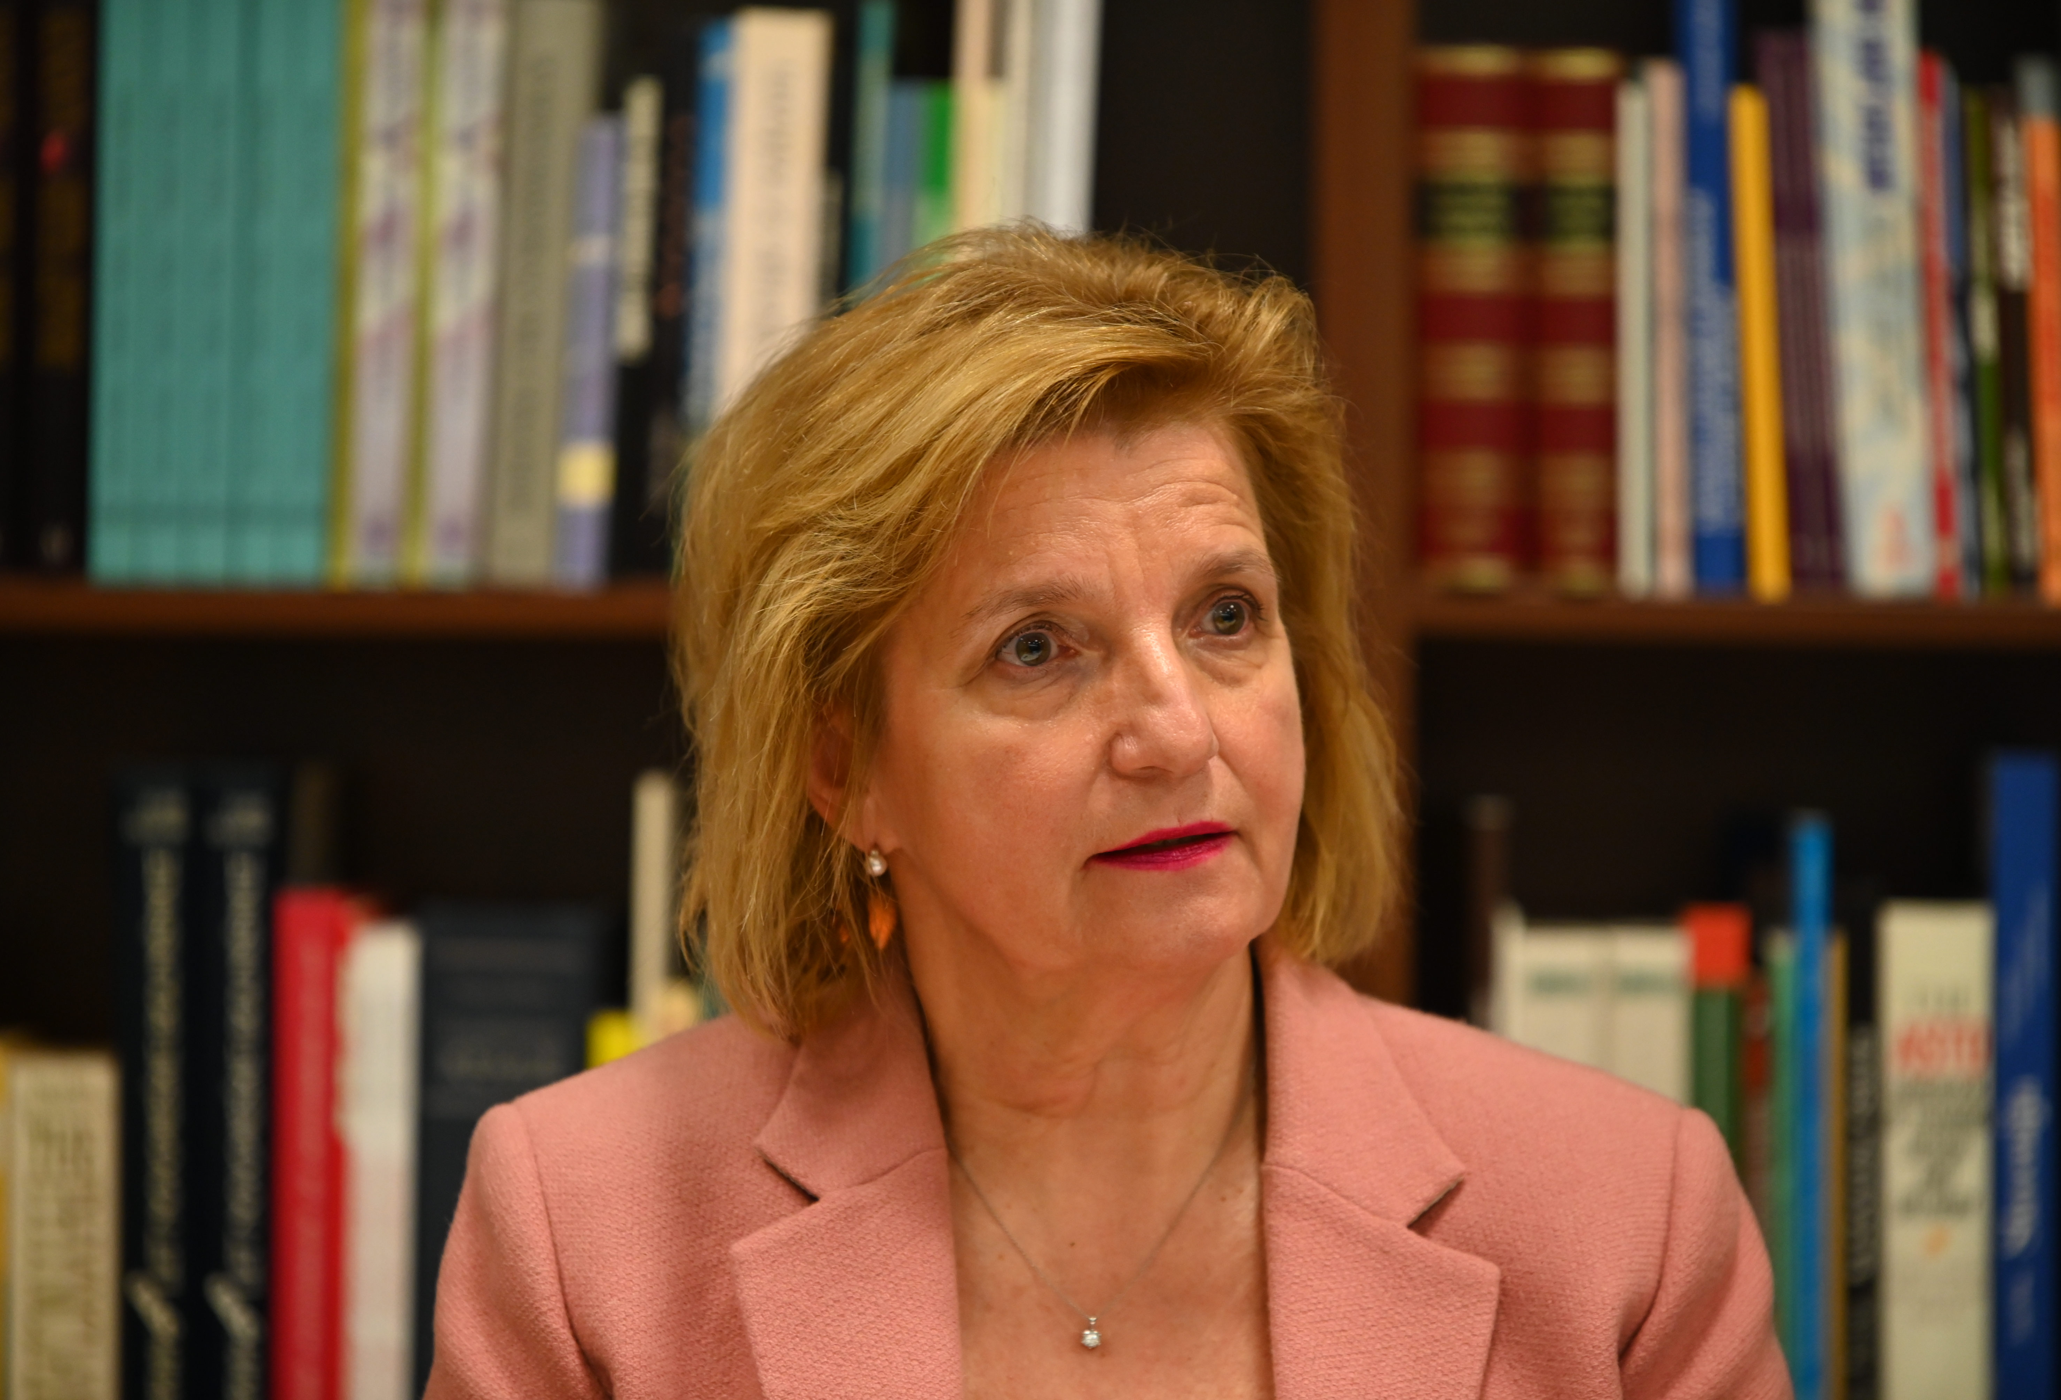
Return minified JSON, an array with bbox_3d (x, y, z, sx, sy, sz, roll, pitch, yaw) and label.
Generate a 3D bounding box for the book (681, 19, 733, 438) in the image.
[{"bbox_3d":[-0.141,-0.172,5.183,0.015,0.245,0.165,2,0,0],"label":"book"}]

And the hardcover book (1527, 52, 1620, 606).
[{"bbox_3d":[0.233,-0.166,5.098,0.039,0.233,0.170,0,2,0],"label":"hardcover book"}]

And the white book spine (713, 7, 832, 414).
[{"bbox_3d":[-0.112,-0.175,5.185,0.038,0.249,0.170,3,0,0],"label":"white book spine"}]

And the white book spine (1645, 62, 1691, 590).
[{"bbox_3d":[0.279,-0.162,5.178,0.014,0.228,0.155,-1,0,0],"label":"white book spine"}]

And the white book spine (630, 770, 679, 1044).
[{"bbox_3d":[-0.165,0.173,5.128,0.016,0.295,0.200,1,2,0],"label":"white book spine"}]

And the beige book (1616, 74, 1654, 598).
[{"bbox_3d":[0.260,-0.159,5.088,0.014,0.223,0.150,0,2,0],"label":"beige book"}]

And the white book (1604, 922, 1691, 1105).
[{"bbox_3d":[0.267,0.208,5.109,0.035,0.231,0.160,0,2,0],"label":"white book"}]

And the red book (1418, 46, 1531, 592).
[{"bbox_3d":[0.195,-0.165,5.180,0.047,0.233,0.160,0,0,0],"label":"red book"}]

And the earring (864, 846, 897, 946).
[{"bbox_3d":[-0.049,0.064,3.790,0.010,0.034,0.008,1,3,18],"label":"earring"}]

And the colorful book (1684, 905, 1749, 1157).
[{"bbox_3d":[0.295,0.205,5.109,0.026,0.239,0.160,0,2,0],"label":"colorful book"}]

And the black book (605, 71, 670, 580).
[{"bbox_3d":[-0.169,-0.163,5.088,0.019,0.218,0.150,2,2,0],"label":"black book"}]

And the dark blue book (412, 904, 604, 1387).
[{"bbox_3d":[-0.229,0.211,5.185,0.075,0.239,0.170,0,0,0],"label":"dark blue book"}]

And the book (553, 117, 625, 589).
[{"bbox_3d":[-0.192,-0.152,5.170,0.020,0.201,0.140,3,0,0],"label":"book"}]

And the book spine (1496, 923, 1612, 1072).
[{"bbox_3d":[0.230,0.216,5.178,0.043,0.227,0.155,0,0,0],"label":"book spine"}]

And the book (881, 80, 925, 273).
[{"bbox_3d":[-0.056,-0.160,5.088,0.013,0.217,0.150,2,2,0],"label":"book"}]

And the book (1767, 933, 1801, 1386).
[{"bbox_3d":[0.324,0.210,5.107,0.013,0.229,0.155,0,2,0],"label":"book"}]

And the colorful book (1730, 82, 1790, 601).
[{"bbox_3d":[0.319,-0.156,5.175,0.015,0.218,0.150,-2,0,0],"label":"colorful book"}]

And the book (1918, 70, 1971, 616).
[{"bbox_3d":[0.392,-0.163,5.090,0.013,0.234,0.155,-3,2,0],"label":"book"}]

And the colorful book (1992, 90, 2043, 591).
[{"bbox_3d":[0.424,-0.157,5.088,0.013,0.215,0.150,-2,2,0],"label":"colorful book"}]

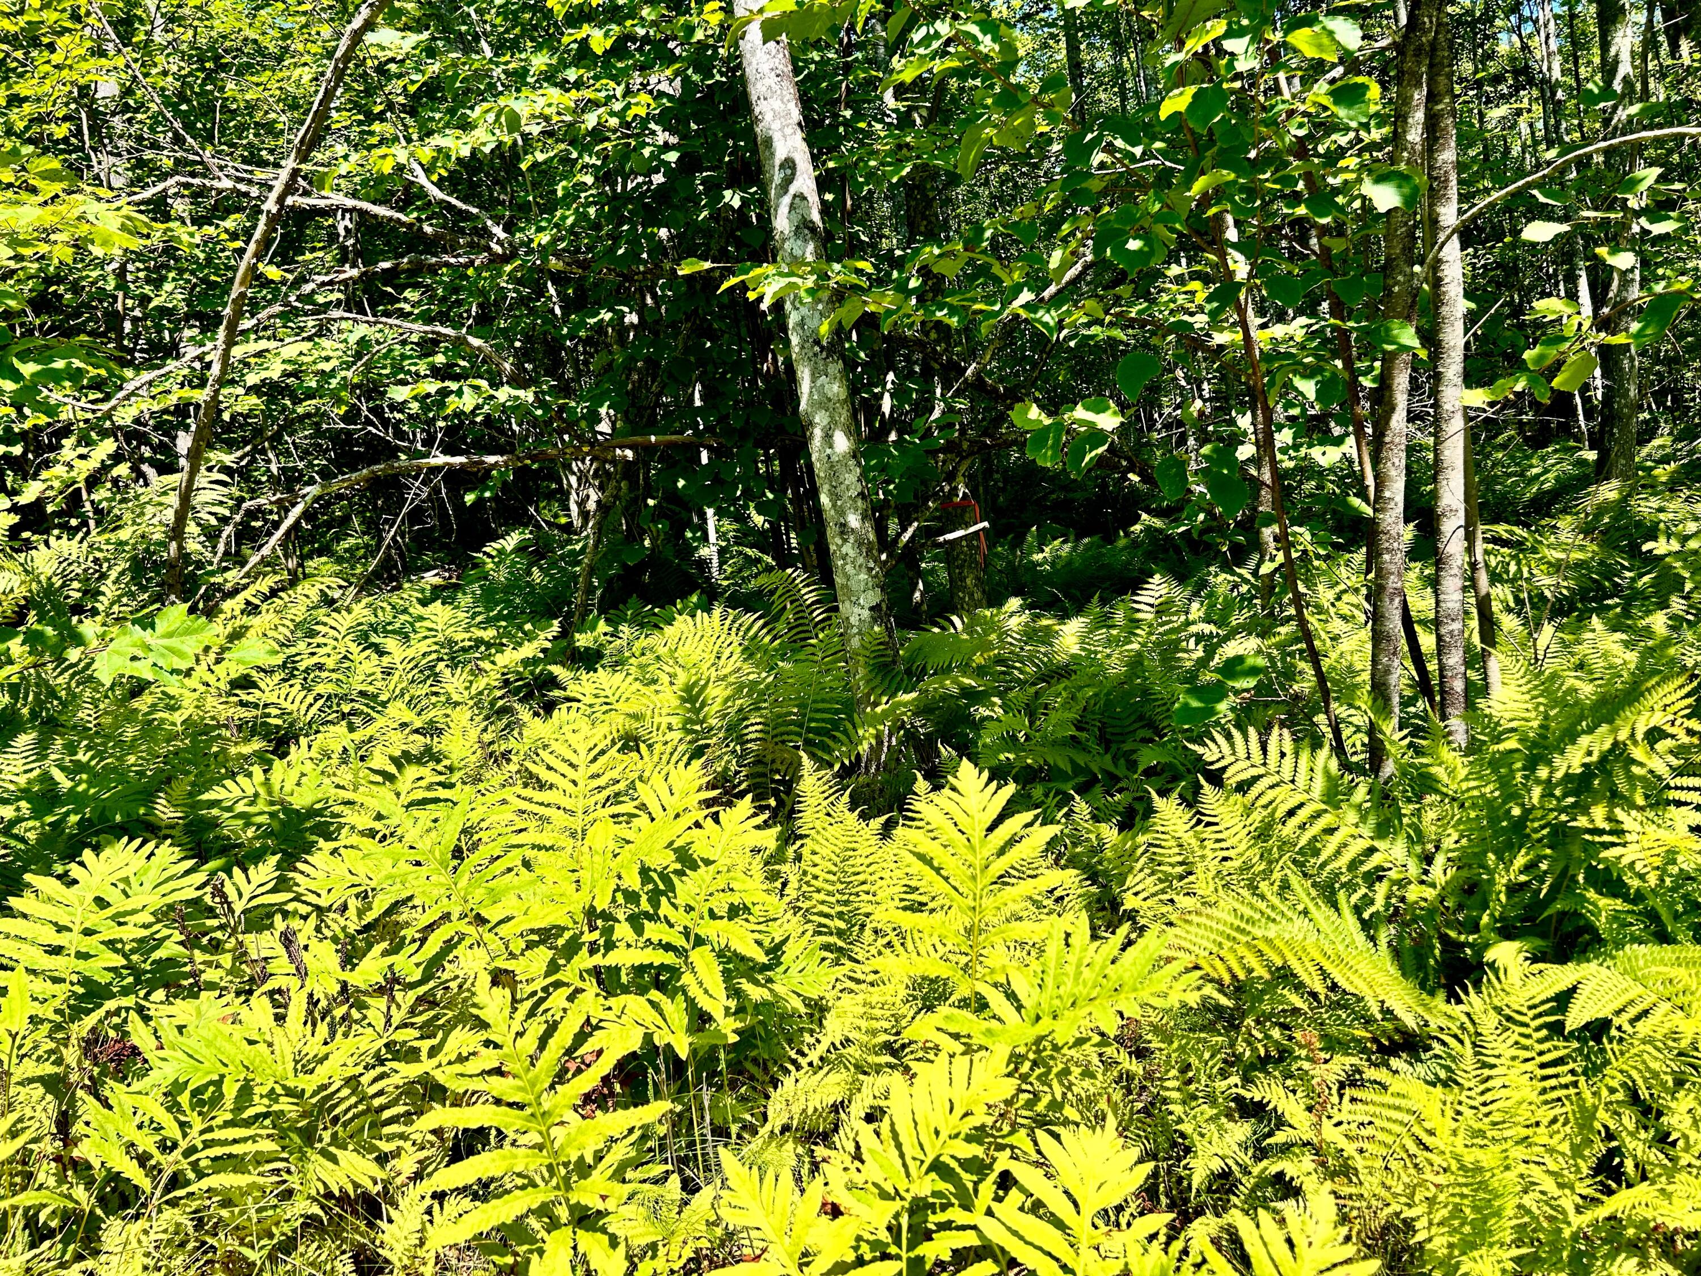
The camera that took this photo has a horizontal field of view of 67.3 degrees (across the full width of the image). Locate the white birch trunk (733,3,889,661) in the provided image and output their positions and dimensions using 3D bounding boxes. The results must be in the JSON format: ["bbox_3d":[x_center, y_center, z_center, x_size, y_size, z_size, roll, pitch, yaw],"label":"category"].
[{"bbox_3d":[-0.151,-1.259,5.500,0.215,2.880,0.215,-10,6,0],"label":"white birch trunk"}]

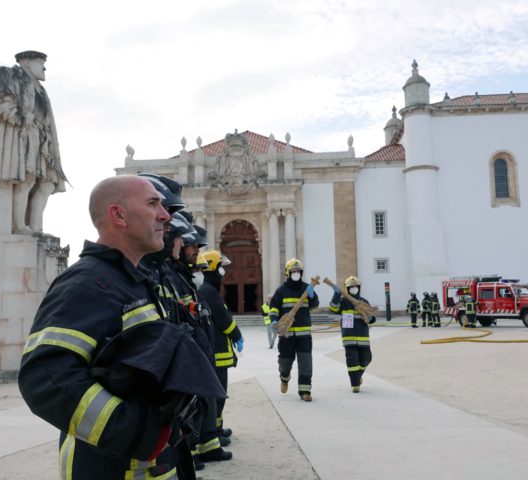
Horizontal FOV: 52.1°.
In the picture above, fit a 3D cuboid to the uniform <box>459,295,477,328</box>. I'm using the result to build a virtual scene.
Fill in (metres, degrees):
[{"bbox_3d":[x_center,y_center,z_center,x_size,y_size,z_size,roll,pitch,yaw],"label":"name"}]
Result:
[{"bbox_3d":[9.776,3.371,25.752,0.640,1.600,0.480,-5,-8,30],"label":"uniform"}]

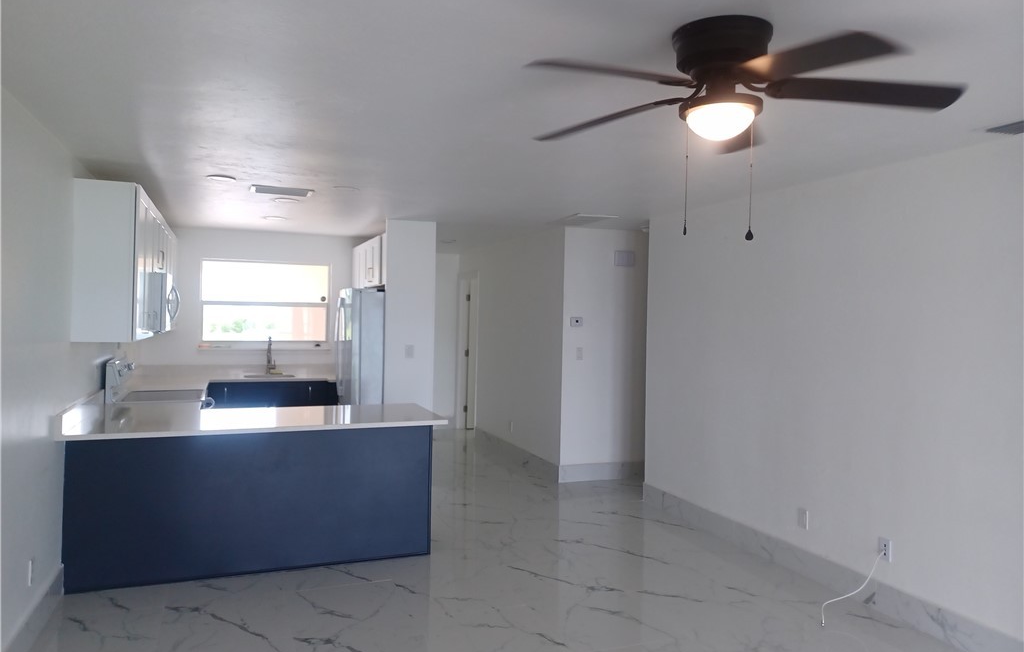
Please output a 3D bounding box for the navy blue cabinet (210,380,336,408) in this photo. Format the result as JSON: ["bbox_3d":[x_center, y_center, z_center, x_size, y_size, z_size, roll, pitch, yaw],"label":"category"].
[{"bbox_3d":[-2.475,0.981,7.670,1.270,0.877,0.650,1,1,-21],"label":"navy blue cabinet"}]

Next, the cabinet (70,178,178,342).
[{"bbox_3d":[-2.936,-0.403,5.828,0.341,0.917,3.400,1,1,-21],"label":"cabinet"}]

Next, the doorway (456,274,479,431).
[{"bbox_3d":[-0.528,0.358,9.692,0.120,2.125,0.860,1,1,-21],"label":"doorway"}]

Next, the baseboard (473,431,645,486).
[{"bbox_3d":[0.404,1.377,8.278,0.890,0.165,2.550,1,1,-21],"label":"baseboard"}]

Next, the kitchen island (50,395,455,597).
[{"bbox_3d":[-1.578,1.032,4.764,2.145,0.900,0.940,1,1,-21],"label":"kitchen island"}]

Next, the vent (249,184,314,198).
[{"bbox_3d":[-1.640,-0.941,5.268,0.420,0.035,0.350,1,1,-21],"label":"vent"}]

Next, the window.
[{"bbox_3d":[-2.641,-0.246,7.980,1.315,0.885,0.120,1,1,-21],"label":"window"}]

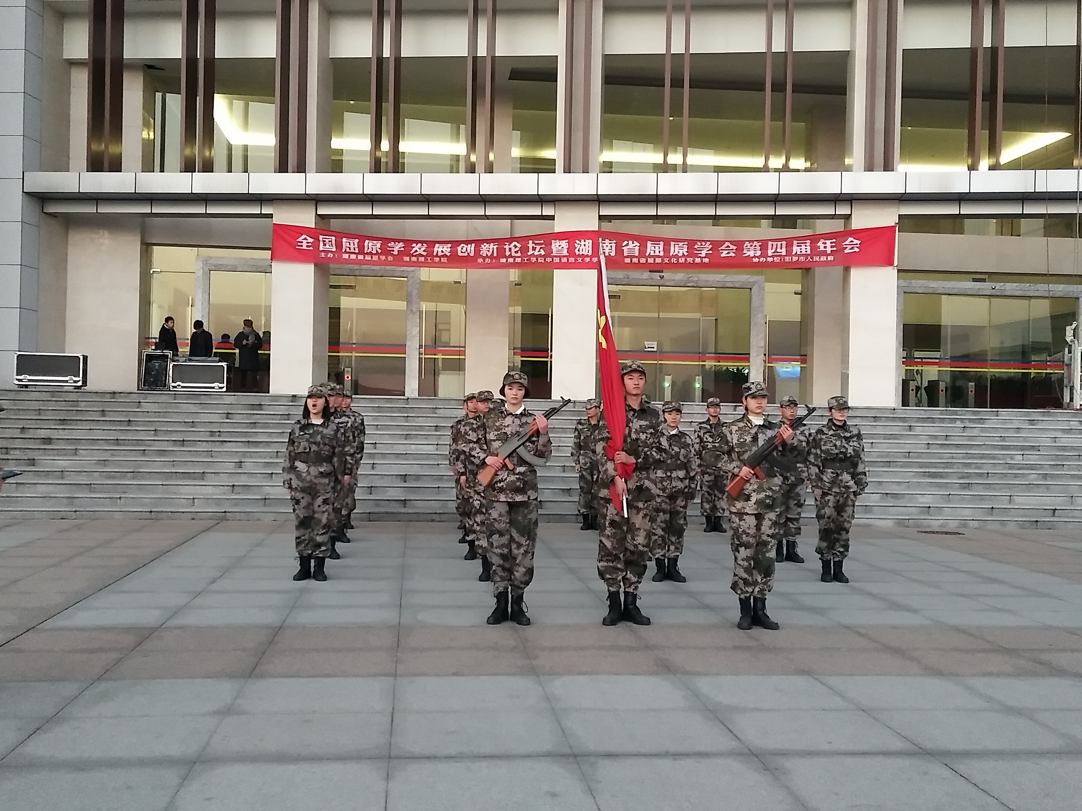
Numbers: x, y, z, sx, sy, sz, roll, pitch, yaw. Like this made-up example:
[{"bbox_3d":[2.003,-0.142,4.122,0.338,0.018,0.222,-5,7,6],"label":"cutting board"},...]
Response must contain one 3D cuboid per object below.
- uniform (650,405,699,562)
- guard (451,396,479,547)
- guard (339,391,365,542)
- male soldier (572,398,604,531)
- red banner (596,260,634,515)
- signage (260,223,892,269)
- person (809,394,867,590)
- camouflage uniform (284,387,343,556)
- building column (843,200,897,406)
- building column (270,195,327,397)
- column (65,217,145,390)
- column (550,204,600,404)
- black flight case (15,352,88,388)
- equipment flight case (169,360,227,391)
[{"bbox_3d":[1.187,0.767,7.268,0.470,1.594,0.310,1,-1,-5],"label":"uniform"},{"bbox_3d":[-0.807,0.732,9.400,0.510,1.720,0.330,1,0,-9],"label":"guard"},{"bbox_3d":[-2.398,0.706,10.000,0.520,1.730,0.330,1,0,-10],"label":"guard"},{"bbox_3d":[0.670,0.763,10.650,0.510,1.720,0.330,1,0,-5],"label":"male soldier"},{"bbox_3d":[0.481,-0.154,5.500,0.210,1.737,0.170,-4,0,-5],"label":"red banner"},{"bbox_3d":[0.680,-3.228,16.470,12.640,0.900,0.080,1,0,5],"label":"signage"},{"bbox_3d":[2.678,0.742,7.335,0.480,1.670,0.310,1,-1,-6],"label":"person"},{"bbox_3d":[-2.055,0.693,7.250,0.520,1.730,0.330,1,0,-10],"label":"camouflage uniform"},{"bbox_3d":[6.756,-2.004,16.816,0.910,4.190,0.820,1,-1,4],"label":"building column"},{"bbox_3d":[-5.223,-2.240,17.678,0.910,4.190,0.820,1,-1,4],"label":"building column"},{"bbox_3d":[-9.664,-2.189,18.282,1.620,3.920,0.550,1,-1,4],"label":"column"},{"bbox_3d":[0.754,-2.122,17.247,0.910,4.190,0.820,1,-1,4],"label":"column"},{"bbox_3d":[-9.021,-0.613,15.011,1.070,0.630,0.500,1,0,-19],"label":"black flight case"},{"bbox_3d":[-6.806,-0.530,16.345,1.090,0.610,0.500,1,-1,-6],"label":"equipment flight case"}]

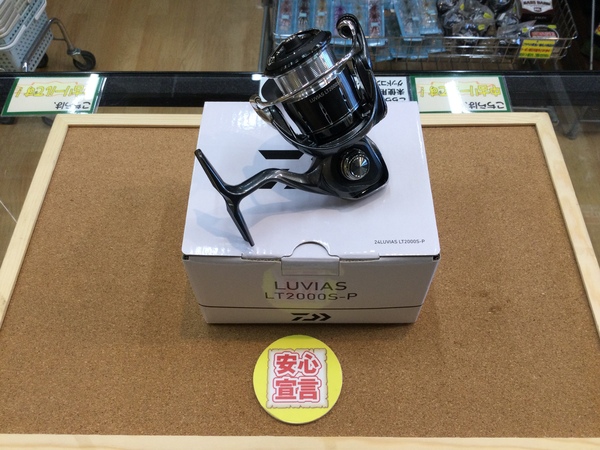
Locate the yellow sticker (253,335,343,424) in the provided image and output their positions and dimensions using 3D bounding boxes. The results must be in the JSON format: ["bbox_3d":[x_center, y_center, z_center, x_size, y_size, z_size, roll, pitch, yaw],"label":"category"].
[{"bbox_3d":[-0.002,0.101,0.355,0.059,0.002,0.059,0,55,1],"label":"yellow sticker"}]

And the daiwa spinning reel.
[{"bbox_3d":[0.000,-0.043,0.287,0.101,0.097,0.056,-28,29,3],"label":"daiwa spinning reel"}]

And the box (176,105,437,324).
[{"bbox_3d":[0.008,-0.008,0.374,0.145,0.092,0.123,0,55,1],"label":"box"}]

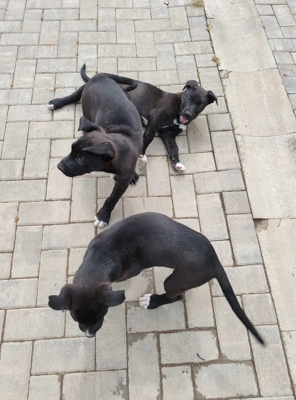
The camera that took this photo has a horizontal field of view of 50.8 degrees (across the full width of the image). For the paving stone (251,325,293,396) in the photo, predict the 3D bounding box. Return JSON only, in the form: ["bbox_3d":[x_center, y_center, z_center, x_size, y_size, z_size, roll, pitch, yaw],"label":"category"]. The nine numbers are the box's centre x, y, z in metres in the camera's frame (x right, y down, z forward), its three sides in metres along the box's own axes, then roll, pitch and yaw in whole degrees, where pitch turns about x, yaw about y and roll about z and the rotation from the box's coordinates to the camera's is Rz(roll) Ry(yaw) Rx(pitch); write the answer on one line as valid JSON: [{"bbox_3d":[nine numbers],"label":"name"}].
[{"bbox_3d":[0.398,0.533,1.050,0.101,0.060,0.202,-2,64,-2],"label":"paving stone"}]

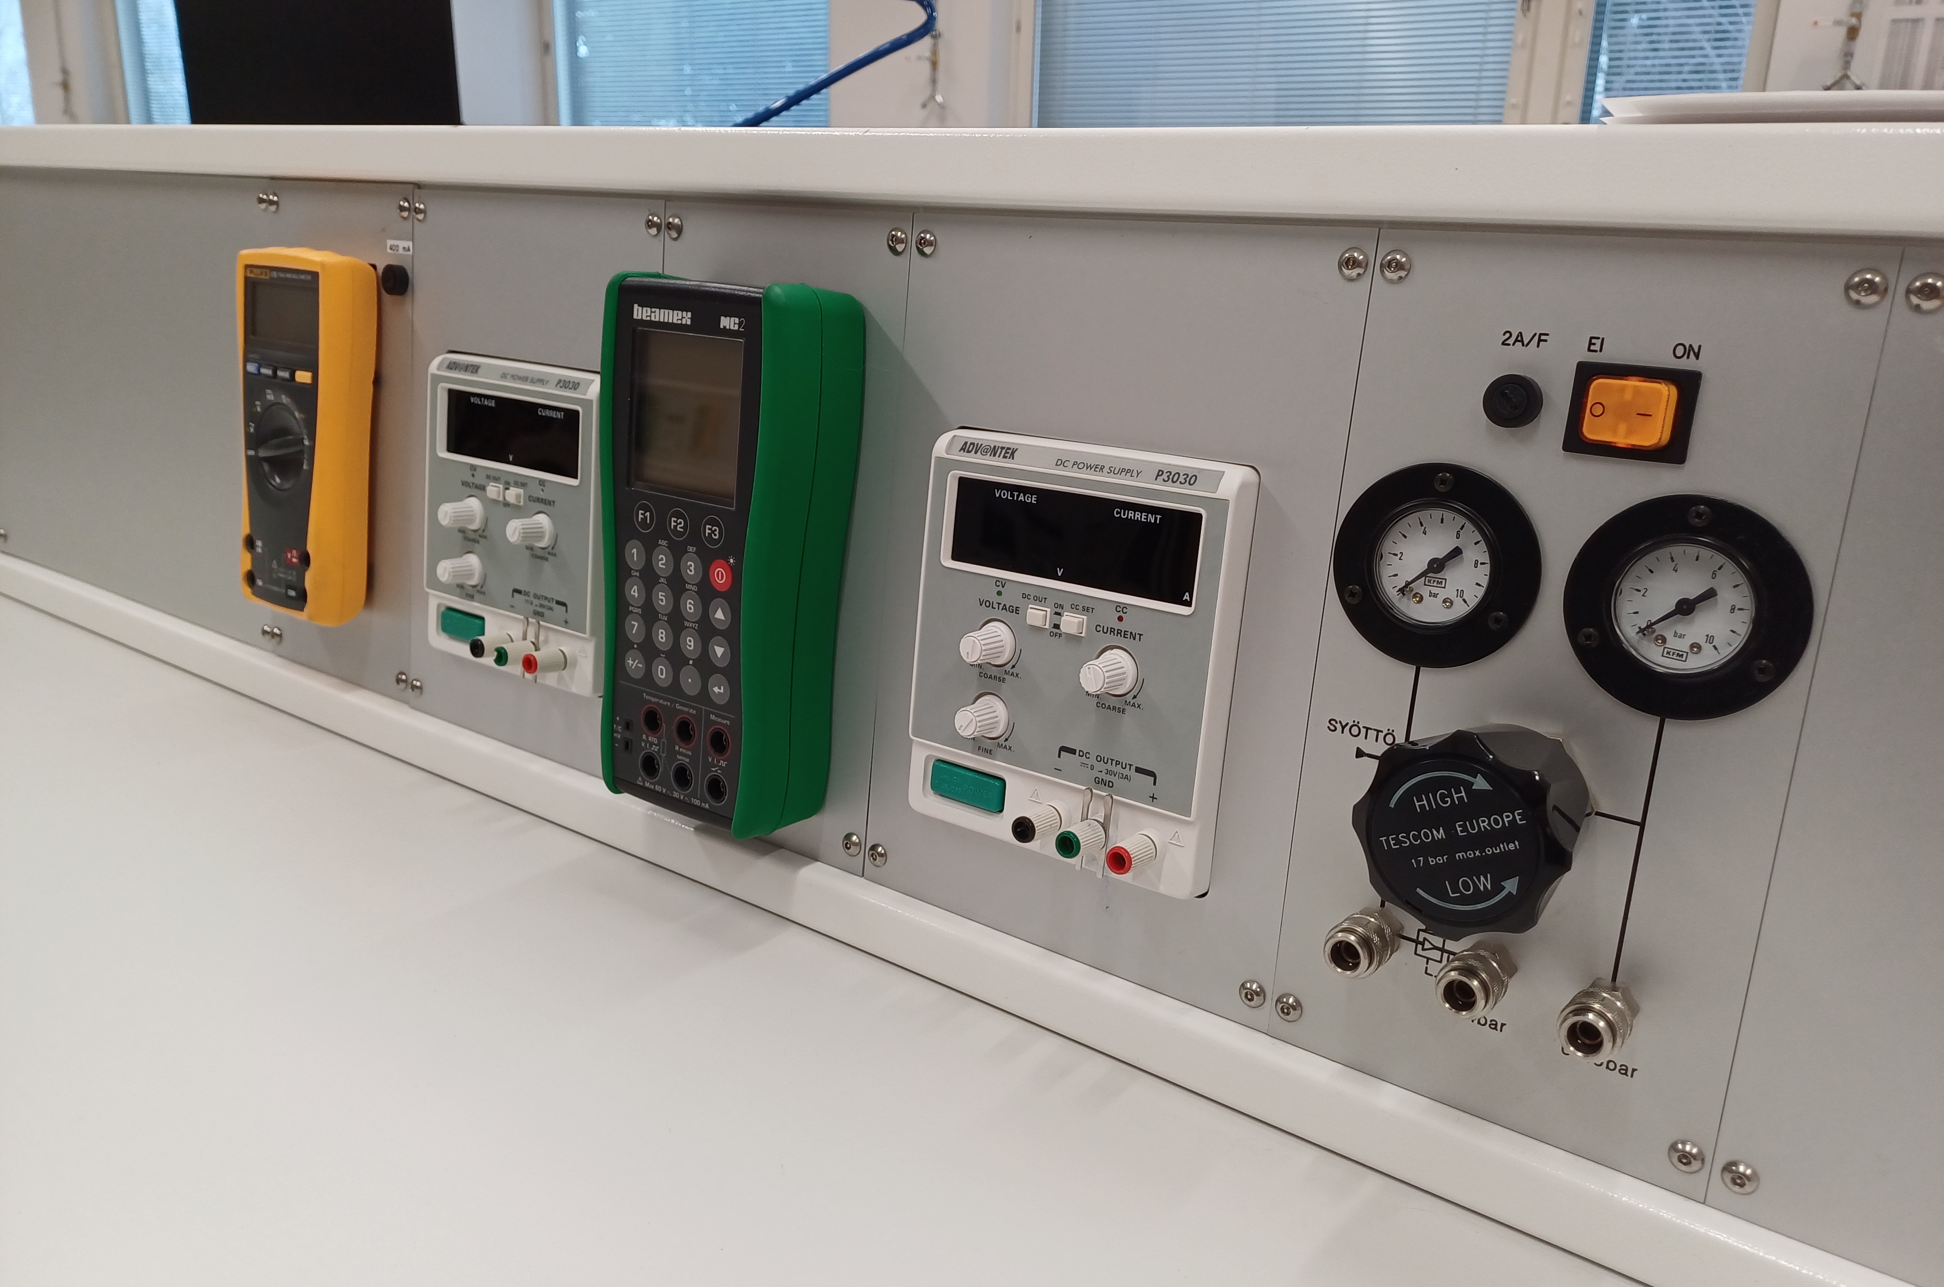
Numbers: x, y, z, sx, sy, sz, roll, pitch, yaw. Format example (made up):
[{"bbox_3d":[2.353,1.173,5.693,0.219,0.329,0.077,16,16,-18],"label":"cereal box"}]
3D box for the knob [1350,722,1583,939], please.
[{"bbox_3d":[0.148,0.054,0.417,0.062,0.062,0.030,14,16,34],"label":"knob"}]

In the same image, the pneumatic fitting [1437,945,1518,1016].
[{"bbox_3d":[0.149,0.099,0.415,0.017,0.017,0.028,14,15,34],"label":"pneumatic fitting"}]

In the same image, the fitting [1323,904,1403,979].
[{"bbox_3d":[0.121,0.093,0.435,0.017,0.017,0.028,14,15,34],"label":"fitting"}]

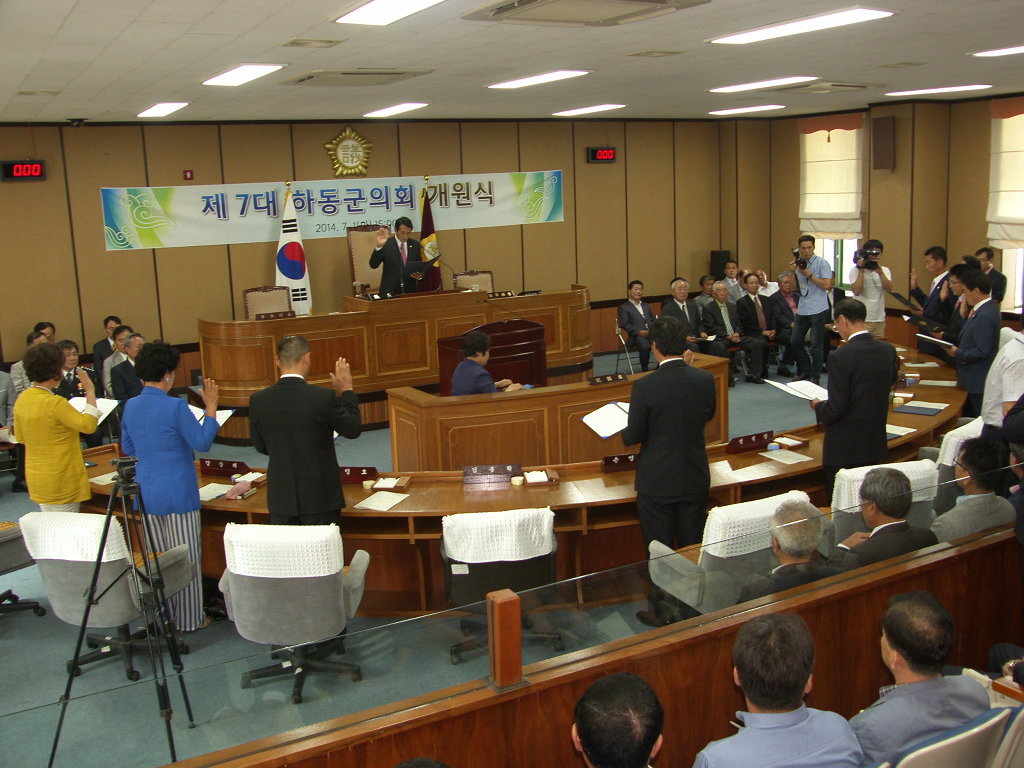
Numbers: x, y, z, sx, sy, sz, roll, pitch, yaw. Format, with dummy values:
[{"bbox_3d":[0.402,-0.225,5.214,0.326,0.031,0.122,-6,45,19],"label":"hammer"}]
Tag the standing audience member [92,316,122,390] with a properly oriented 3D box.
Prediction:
[{"bbox_3d":[-3.923,-0.058,10.492,0.650,1.284,0.480,6,13,35],"label":"standing audience member"}]

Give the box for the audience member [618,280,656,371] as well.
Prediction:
[{"bbox_3d":[1.518,-0.554,11.988,0.500,1.272,0.700,-6,12,-20],"label":"audience member"}]

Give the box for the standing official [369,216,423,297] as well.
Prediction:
[{"bbox_3d":[-1.301,-1.039,11.762,0.580,1.680,0.450,-8,11,-28],"label":"standing official"}]

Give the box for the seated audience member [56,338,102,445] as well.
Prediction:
[{"bbox_3d":[-3.648,0.259,8.777,0.500,1.280,0.720,-10,13,-36],"label":"seated audience member"}]

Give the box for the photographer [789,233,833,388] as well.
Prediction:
[{"bbox_3d":[3.604,-0.907,12.500,0.550,1.750,0.500,8,15,42],"label":"photographer"}]

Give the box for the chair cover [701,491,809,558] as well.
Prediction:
[{"bbox_3d":[1.153,0.691,4.882,0.500,0.275,0.180,-7,11,-21],"label":"chair cover"}]

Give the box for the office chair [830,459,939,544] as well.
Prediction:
[{"bbox_3d":[2.070,0.829,6.190,0.680,0.870,0.660,-5,11,-16],"label":"office chair"}]

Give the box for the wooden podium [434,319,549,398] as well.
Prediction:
[{"bbox_3d":[-0.189,-0.059,10.344,0.880,1.200,0.580,-8,12,-27],"label":"wooden podium"}]

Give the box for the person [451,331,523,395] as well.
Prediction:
[{"bbox_3d":[-0.168,0.213,8.461,0.720,1.290,0.500,-9,12,-31],"label":"person"}]

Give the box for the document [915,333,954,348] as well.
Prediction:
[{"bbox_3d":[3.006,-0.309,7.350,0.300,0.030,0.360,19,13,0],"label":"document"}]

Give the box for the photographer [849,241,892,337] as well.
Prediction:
[{"bbox_3d":[4.117,-0.804,11.847,0.580,1.715,0.500,3,12,30],"label":"photographer"}]

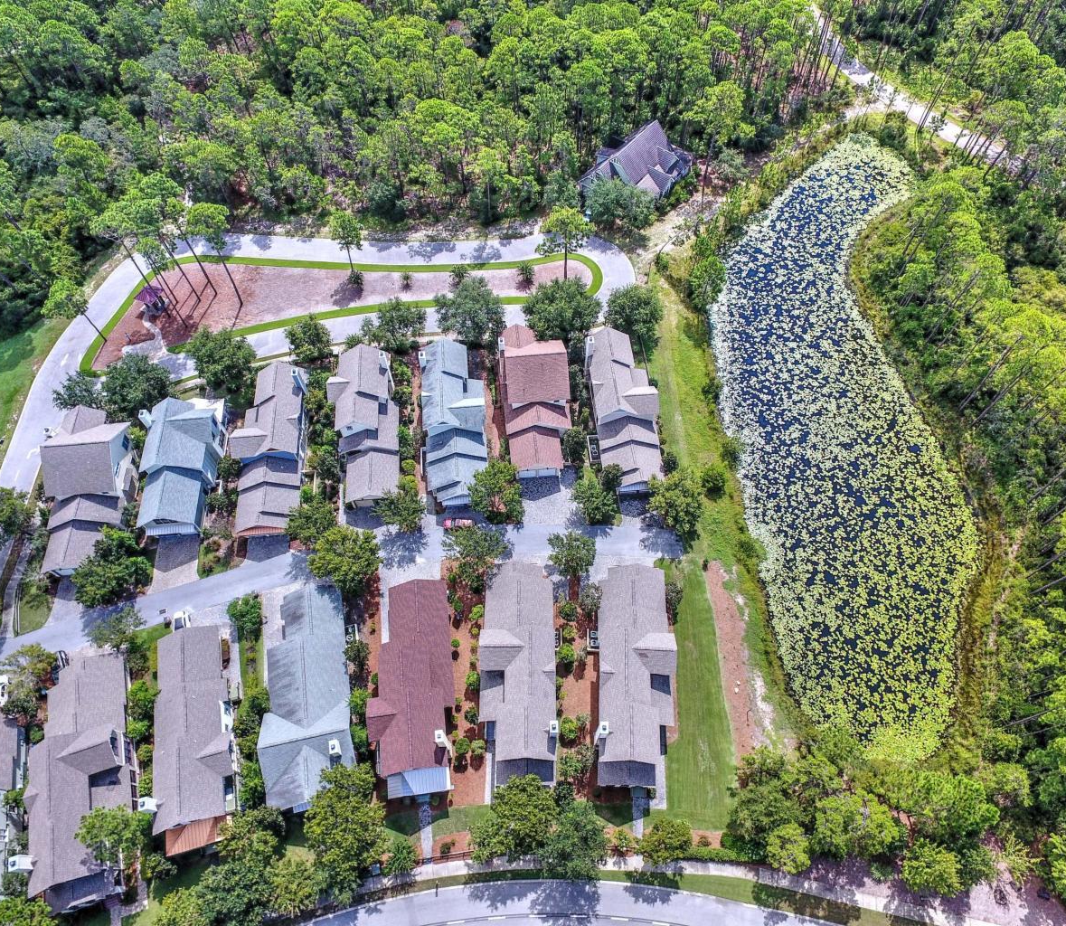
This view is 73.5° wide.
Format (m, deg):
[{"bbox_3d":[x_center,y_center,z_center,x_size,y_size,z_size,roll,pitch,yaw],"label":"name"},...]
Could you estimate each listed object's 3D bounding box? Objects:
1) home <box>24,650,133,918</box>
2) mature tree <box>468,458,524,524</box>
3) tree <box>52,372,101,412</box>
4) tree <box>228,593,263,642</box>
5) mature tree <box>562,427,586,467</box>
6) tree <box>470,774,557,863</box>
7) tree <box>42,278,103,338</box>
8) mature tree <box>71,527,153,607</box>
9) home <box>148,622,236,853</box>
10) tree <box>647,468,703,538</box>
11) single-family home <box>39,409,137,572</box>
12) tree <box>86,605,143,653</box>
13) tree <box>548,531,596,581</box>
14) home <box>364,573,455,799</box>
[{"bbox_3d":[-56.471,38.619,88.549,11.900,8.400,29.100,-17,59,-10],"label":"home"},{"bbox_3d":[-5.500,4.871,108.487,8.700,9.000,8.700,0,59,0],"label":"mature tree"},{"bbox_3d":[-73.528,-10.660,116.314,7.470,8.000,7.660,-1,58,1],"label":"tree"},{"bbox_3d":[-40.200,21.887,100.304,5.500,5.500,5.500,0,59,0],"label":"tree"},{"bbox_3d":[6.559,-2.508,114.356,4.000,6.600,4.800,-1,58,0],"label":"mature tree"},{"bbox_3d":[-2.343,42.578,85.467,10.200,8.000,9.500,-1,58,0],"label":"tree"},{"bbox_3d":[-79.000,-25.809,123.830,6.500,14.300,6.500,0,59,0],"label":"tree"},{"bbox_3d":[-58.356,14.884,99.768,9.700,9.800,9.700,0,59,0],"label":"mature tree"},{"bbox_3d":[-42.530,33.166,88.776,9.180,9.590,27.230,-13,59,-8],"label":"home"},{"bbox_3d":[20.369,6.221,103.461,8.510,8.500,10.040,-1,58,1],"label":"tree"},{"bbox_3d":[-68.000,3.113,109.251,11.400,9.500,26.600,-5,59,-3],"label":"single-family home"},{"bbox_3d":[-55.647,22.552,95.750,6.660,7.500,6.350,-1,58,1],"label":"tree"},{"bbox_3d":[5.470,13.350,100.415,6.840,6.800,7.030,-1,58,1],"label":"tree"},{"bbox_3d":[-15.711,27.782,92.075,10.520,9.800,27.340,-5,59,-4],"label":"home"}]

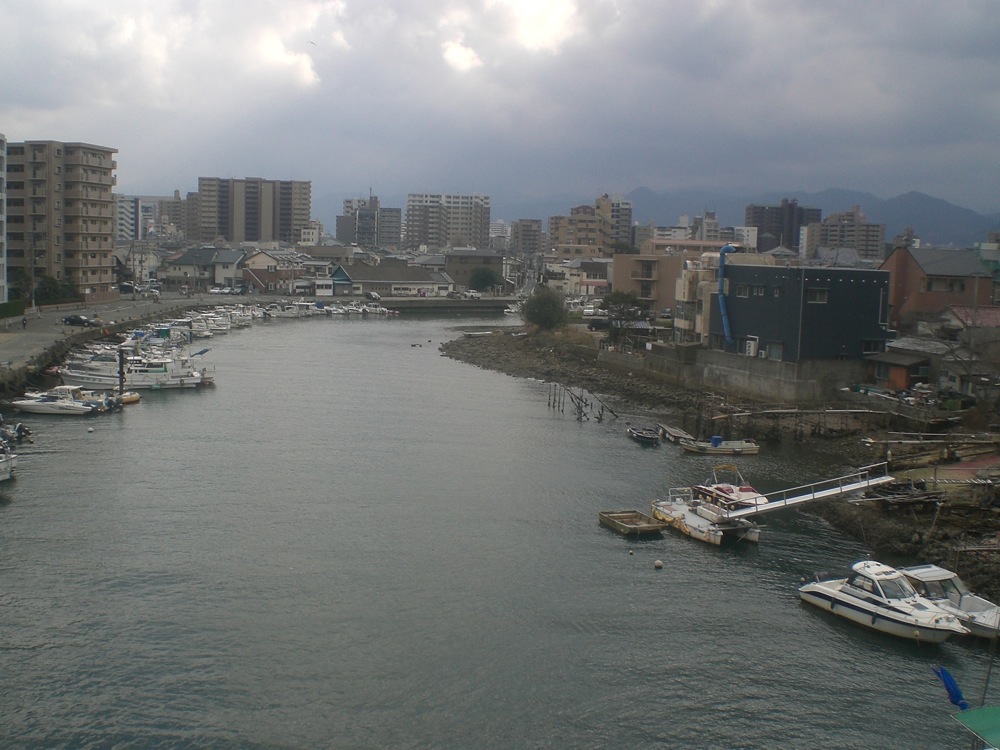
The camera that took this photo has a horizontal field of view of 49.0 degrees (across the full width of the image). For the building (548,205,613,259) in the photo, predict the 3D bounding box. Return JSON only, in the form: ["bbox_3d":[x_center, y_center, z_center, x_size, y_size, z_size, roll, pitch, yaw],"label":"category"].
[{"bbox_3d":[26.089,-40.212,343.000,14.500,27.300,12.000,4,7,18],"label":"building"}]

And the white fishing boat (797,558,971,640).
[{"bbox_3d":[14.784,8.383,41.654,2.450,2.200,7.200,-2,7,-27],"label":"white fishing boat"}]

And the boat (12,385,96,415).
[{"bbox_3d":[-33.833,2.047,83.406,6.000,2.150,2.100,0,7,-12],"label":"boat"}]

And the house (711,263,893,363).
[{"bbox_3d":[29.517,-6.382,109.041,10.600,8.680,14.020,-1,7,-25],"label":"house"}]

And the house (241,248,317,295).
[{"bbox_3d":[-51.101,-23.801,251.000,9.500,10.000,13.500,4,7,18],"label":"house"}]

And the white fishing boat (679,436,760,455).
[{"bbox_3d":[15.151,4.889,76.103,5.600,1.200,1.650,1,7,-10],"label":"white fishing boat"}]

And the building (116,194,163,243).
[{"bbox_3d":[-185.757,-76.041,565.776,22.000,32.130,16.000,3,7,12],"label":"building"}]

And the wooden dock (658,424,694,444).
[{"bbox_3d":[12.300,4.173,76.915,1.850,0.550,4.900,1,6,-4],"label":"wooden dock"}]

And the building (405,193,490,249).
[{"bbox_3d":[-29.226,-79.652,617.000,45.500,42.500,14.000,2,6,-1],"label":"building"}]

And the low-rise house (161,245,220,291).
[{"bbox_3d":[-66.507,-22.895,238.847,11.350,8.980,7.300,3,7,12],"label":"low-rise house"}]

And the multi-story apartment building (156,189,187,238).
[{"bbox_3d":[-237.828,-108.534,796.000,19.000,48.000,14.000,-1,7,-27],"label":"multi-story apartment building"}]

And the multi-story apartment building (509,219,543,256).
[{"bbox_3d":[17.171,-85.791,725.000,16.500,34.000,14.000,0,6,-12],"label":"multi-story apartment building"}]

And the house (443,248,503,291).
[{"bbox_3d":[-6.976,-27.007,289.000,14.600,10.800,10.000,2,6,-1],"label":"house"}]

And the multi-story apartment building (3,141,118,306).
[{"bbox_3d":[-76.796,-26.556,191.735,14.610,26.380,10.940,3,7,12],"label":"multi-story apartment building"}]

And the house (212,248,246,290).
[{"bbox_3d":[-59.186,-23.005,242.258,5.310,8.890,6.800,3,7,12],"label":"house"}]

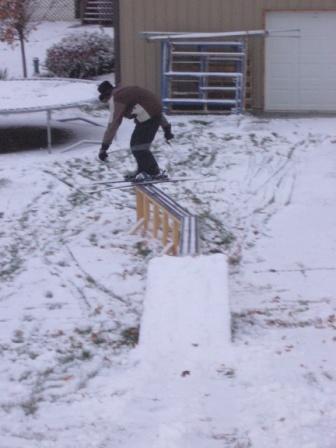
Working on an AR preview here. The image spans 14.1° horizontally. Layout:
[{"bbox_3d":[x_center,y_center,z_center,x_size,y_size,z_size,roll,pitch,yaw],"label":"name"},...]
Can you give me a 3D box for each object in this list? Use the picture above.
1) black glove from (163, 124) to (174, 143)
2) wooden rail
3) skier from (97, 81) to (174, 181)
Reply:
[{"bbox_3d":[0.007,-1.229,18.450,0.130,0.230,0.120,-11,14,3],"label":"black glove"},{"bbox_3d":[0.062,0.183,16.754,0.602,0.540,3.793,-3,15,-12],"label":"wooden rail"},{"bbox_3d":[-0.440,-1.259,18.400,1.000,1.330,0.550,-2,15,-9],"label":"skier"}]

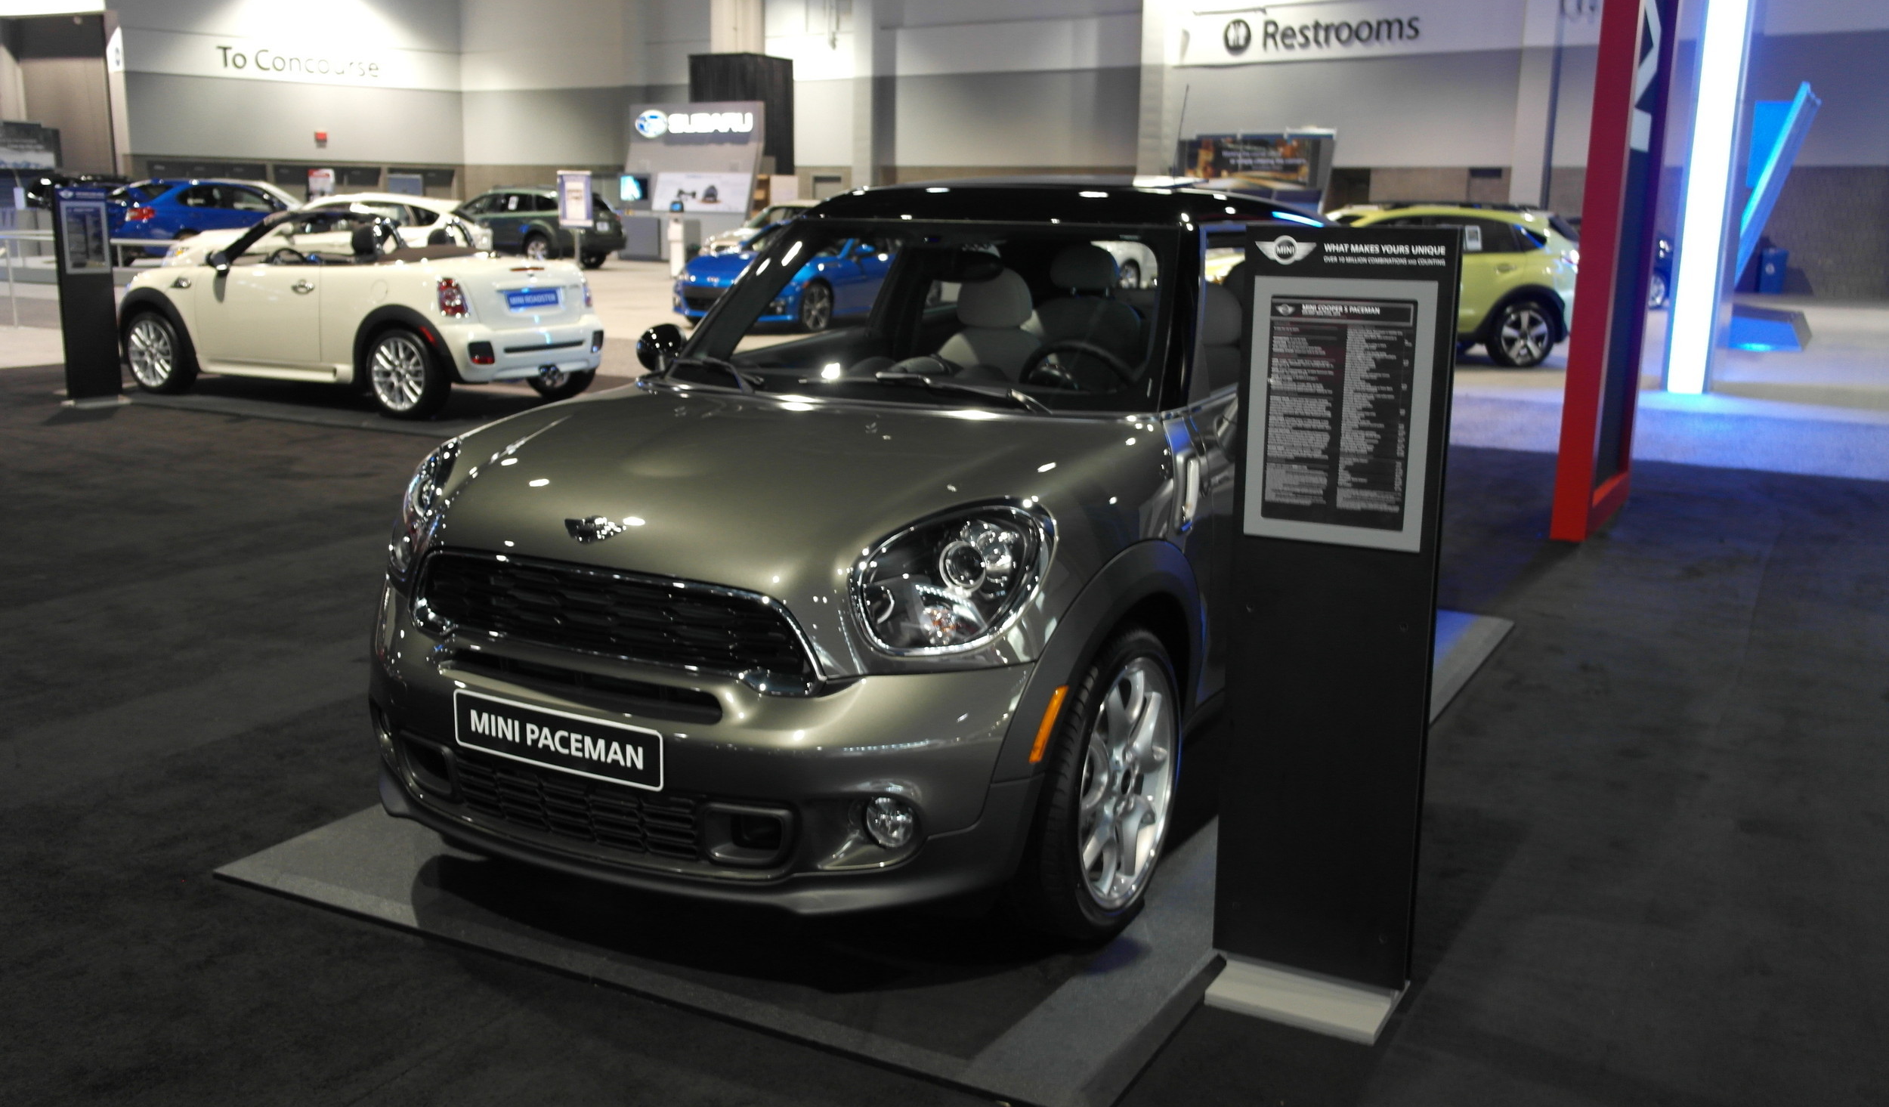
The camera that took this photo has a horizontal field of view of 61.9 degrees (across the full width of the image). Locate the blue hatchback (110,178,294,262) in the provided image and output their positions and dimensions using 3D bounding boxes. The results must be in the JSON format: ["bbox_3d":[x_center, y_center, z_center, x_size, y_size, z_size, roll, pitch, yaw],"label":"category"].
[{"bbox_3d":[-11.679,-5.461,26.274,1.800,1.470,4.480,7,14,27],"label":"blue hatchback"}]

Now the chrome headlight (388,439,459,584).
[{"bbox_3d":[-1.128,-0.097,3.485,0.310,0.280,0.340,8,14,28],"label":"chrome headlight"}]

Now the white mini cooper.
[{"bbox_3d":[-4.475,-1.877,11.878,3.730,1.385,1.690,7,14,25],"label":"white mini cooper"}]

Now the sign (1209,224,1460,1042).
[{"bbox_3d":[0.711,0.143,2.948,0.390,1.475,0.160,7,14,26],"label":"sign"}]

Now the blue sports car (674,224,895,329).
[{"bbox_3d":[-1.554,-3.494,19.765,1.780,1.290,4.235,8,14,29],"label":"blue sports car"}]

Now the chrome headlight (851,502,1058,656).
[{"bbox_3d":[0.017,0.054,2.865,0.310,0.280,0.340,8,14,28],"label":"chrome headlight"}]

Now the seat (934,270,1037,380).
[{"bbox_3d":[0.008,-0.434,4.896,0.520,0.920,0.780,8,14,28],"label":"seat"}]

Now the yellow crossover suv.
[{"bbox_3d":[4.539,-2.919,16.751,4.450,1.615,1.790,1,12,0],"label":"yellow crossover suv"}]

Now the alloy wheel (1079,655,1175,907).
[{"bbox_3d":[0.309,0.456,3.240,0.200,0.510,0.510,8,14,28],"label":"alloy wheel"}]

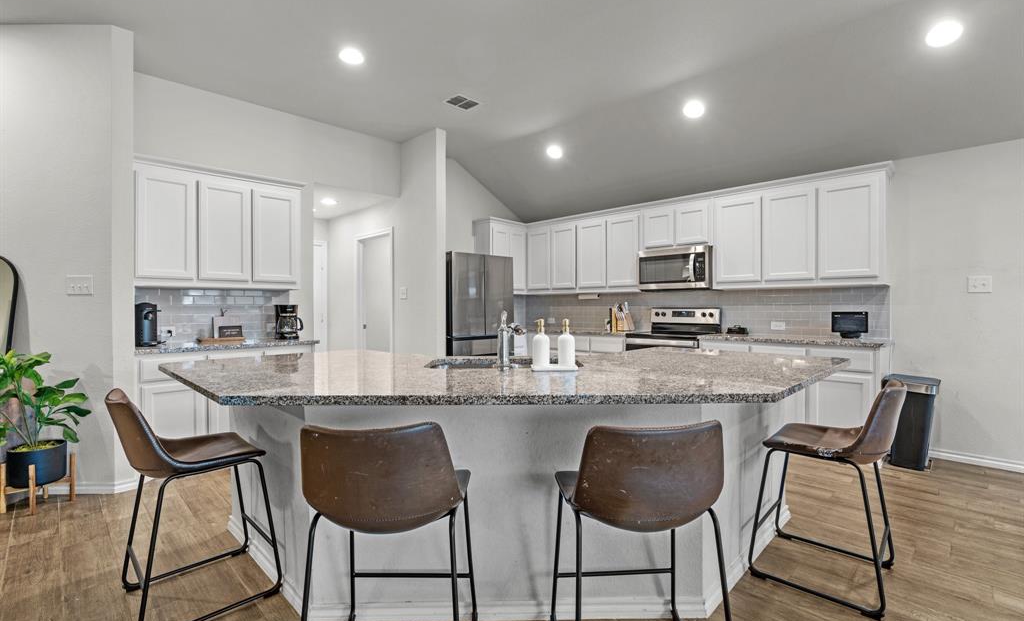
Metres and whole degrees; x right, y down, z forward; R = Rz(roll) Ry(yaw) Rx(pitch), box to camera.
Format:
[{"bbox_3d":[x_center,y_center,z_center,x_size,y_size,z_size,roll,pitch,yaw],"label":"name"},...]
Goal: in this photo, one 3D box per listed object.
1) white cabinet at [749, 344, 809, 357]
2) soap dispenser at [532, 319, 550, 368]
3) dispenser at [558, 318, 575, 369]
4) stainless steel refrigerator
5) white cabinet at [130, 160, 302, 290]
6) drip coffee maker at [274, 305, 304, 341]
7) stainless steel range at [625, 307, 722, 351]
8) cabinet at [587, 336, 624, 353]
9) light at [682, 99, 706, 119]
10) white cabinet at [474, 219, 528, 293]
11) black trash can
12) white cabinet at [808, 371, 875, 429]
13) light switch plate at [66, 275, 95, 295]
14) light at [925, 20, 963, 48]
[{"bbox_3d":[2.436,0.709,4.028,0.620,0.876,0.430,-1,1,-45],"label":"white cabinet"},{"bbox_3d":[0.132,0.147,2.055,0.077,0.217,0.076,0,0,0],"label":"soap dispenser"},{"bbox_3d":[0.236,0.142,1.971,0.073,0.206,0.078,0,1,0],"label":"dispenser"},{"bbox_3d":[-0.570,0.270,5.303,0.760,1.775,0.905,0,1,45],"label":"stainless steel refrigerator"},{"bbox_3d":[-2.374,-0.624,3.700,1.160,0.890,0.340,-1,1,-45],"label":"white cabinet"},{"bbox_3d":[-1.947,0.105,4.003,0.210,0.302,0.200,0,1,45],"label":"drip coffee maker"},{"bbox_3d":[1.661,0.550,4.726,0.690,1.185,0.762,-1,1,-45],"label":"stainless steel range"},{"bbox_3d":[1.246,0.699,5.221,0.620,0.876,0.460,-1,1,-45],"label":"cabinet"},{"bbox_3d":[1.545,-1.708,3.853,0.180,0.025,0.180,0,-24,45],"label":"light"},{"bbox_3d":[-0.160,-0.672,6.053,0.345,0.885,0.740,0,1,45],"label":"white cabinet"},{"bbox_3d":[3.025,0.839,3.455,0.420,0.625,0.330,-1,1,-45],"label":"black trash can"},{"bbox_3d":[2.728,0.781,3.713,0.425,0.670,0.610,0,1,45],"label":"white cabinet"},{"bbox_3d":[-2.736,-0.158,2.877,0.164,0.122,0.012,0,1,0],"label":"light switch plate"},{"bbox_3d":[2.644,-1.700,2.786,0.180,0.025,0.180,0,-24,45],"label":"light"}]

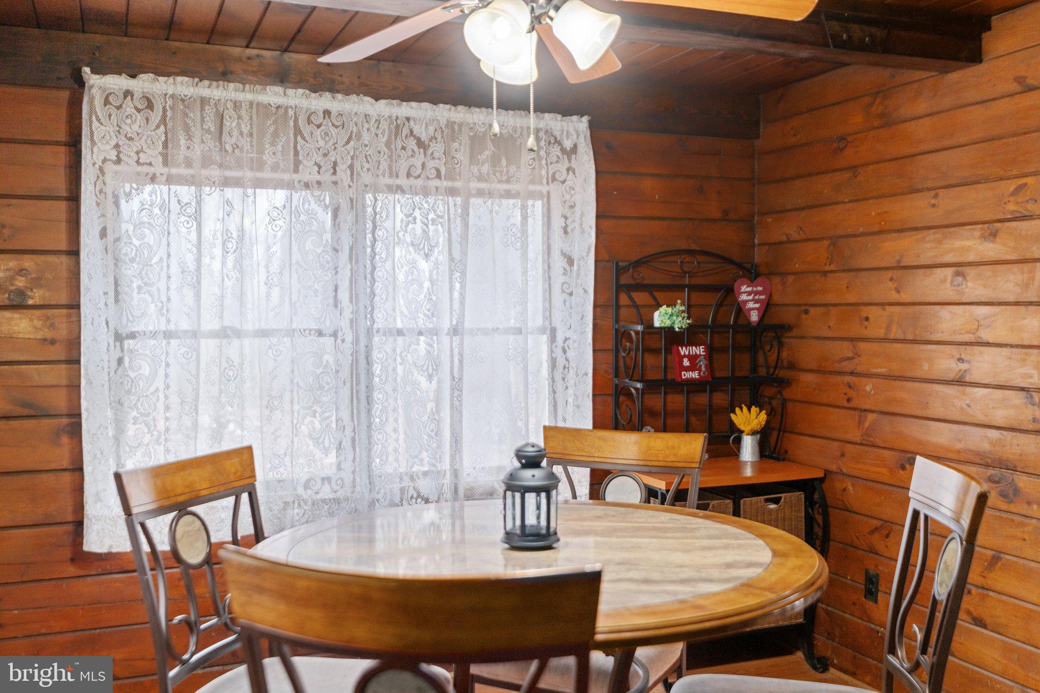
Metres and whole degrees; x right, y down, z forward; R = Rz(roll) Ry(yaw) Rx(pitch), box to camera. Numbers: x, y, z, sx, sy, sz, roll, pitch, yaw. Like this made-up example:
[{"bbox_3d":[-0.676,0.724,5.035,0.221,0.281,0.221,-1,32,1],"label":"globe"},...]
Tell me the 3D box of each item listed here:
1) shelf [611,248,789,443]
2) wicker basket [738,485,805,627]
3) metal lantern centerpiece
[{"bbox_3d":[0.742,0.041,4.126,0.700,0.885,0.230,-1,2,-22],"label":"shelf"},{"bbox_3d":[0.915,0.823,4.068,0.295,0.500,0.340,-1,2,-22],"label":"wicker basket"},{"bbox_3d":[0.024,0.311,2.155,0.123,0.212,0.123,0,2,0],"label":"metal lantern centerpiece"}]

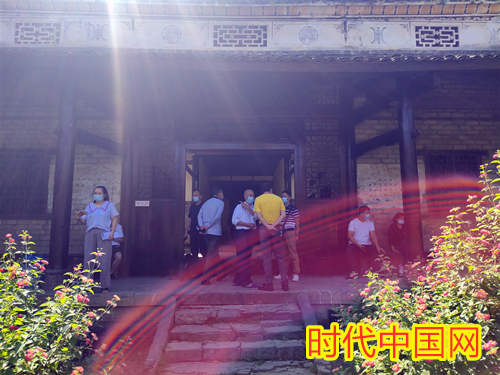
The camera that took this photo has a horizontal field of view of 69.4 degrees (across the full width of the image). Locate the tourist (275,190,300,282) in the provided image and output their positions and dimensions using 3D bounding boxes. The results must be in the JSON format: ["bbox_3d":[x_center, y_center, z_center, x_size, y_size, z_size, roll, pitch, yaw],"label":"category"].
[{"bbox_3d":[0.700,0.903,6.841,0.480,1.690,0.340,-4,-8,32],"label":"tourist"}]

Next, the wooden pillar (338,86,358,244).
[{"bbox_3d":[2.059,-0.223,7.528,0.250,4.102,0.250,0,-7,-2],"label":"wooden pillar"}]

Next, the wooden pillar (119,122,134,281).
[{"bbox_3d":[-2.523,0.130,7.487,0.230,3.391,0.230,0,-7,-2],"label":"wooden pillar"}]

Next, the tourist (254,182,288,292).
[{"bbox_3d":[0.335,0.772,5.799,0.530,1.700,0.360,1,-7,-8],"label":"tourist"}]

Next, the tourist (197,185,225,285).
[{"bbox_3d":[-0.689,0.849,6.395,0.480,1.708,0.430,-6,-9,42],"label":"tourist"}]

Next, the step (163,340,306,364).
[{"bbox_3d":[-0.172,2.060,4.559,1.773,0.160,0.380,0,-7,-2],"label":"step"}]

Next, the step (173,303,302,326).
[{"bbox_3d":[-0.160,1.809,5.170,1.750,0.180,0.420,0,-7,0],"label":"step"}]

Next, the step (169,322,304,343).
[{"bbox_3d":[-0.170,1.941,4.802,1.750,0.150,0.340,0,-7,0],"label":"step"}]

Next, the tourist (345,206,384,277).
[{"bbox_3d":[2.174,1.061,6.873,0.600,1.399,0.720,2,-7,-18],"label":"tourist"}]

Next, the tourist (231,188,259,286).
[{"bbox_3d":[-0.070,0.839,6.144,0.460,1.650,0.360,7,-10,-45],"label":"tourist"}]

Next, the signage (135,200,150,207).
[{"bbox_3d":[-2.208,0.338,7.432,0.310,0.128,0.020,0,-7,-2],"label":"signage"}]

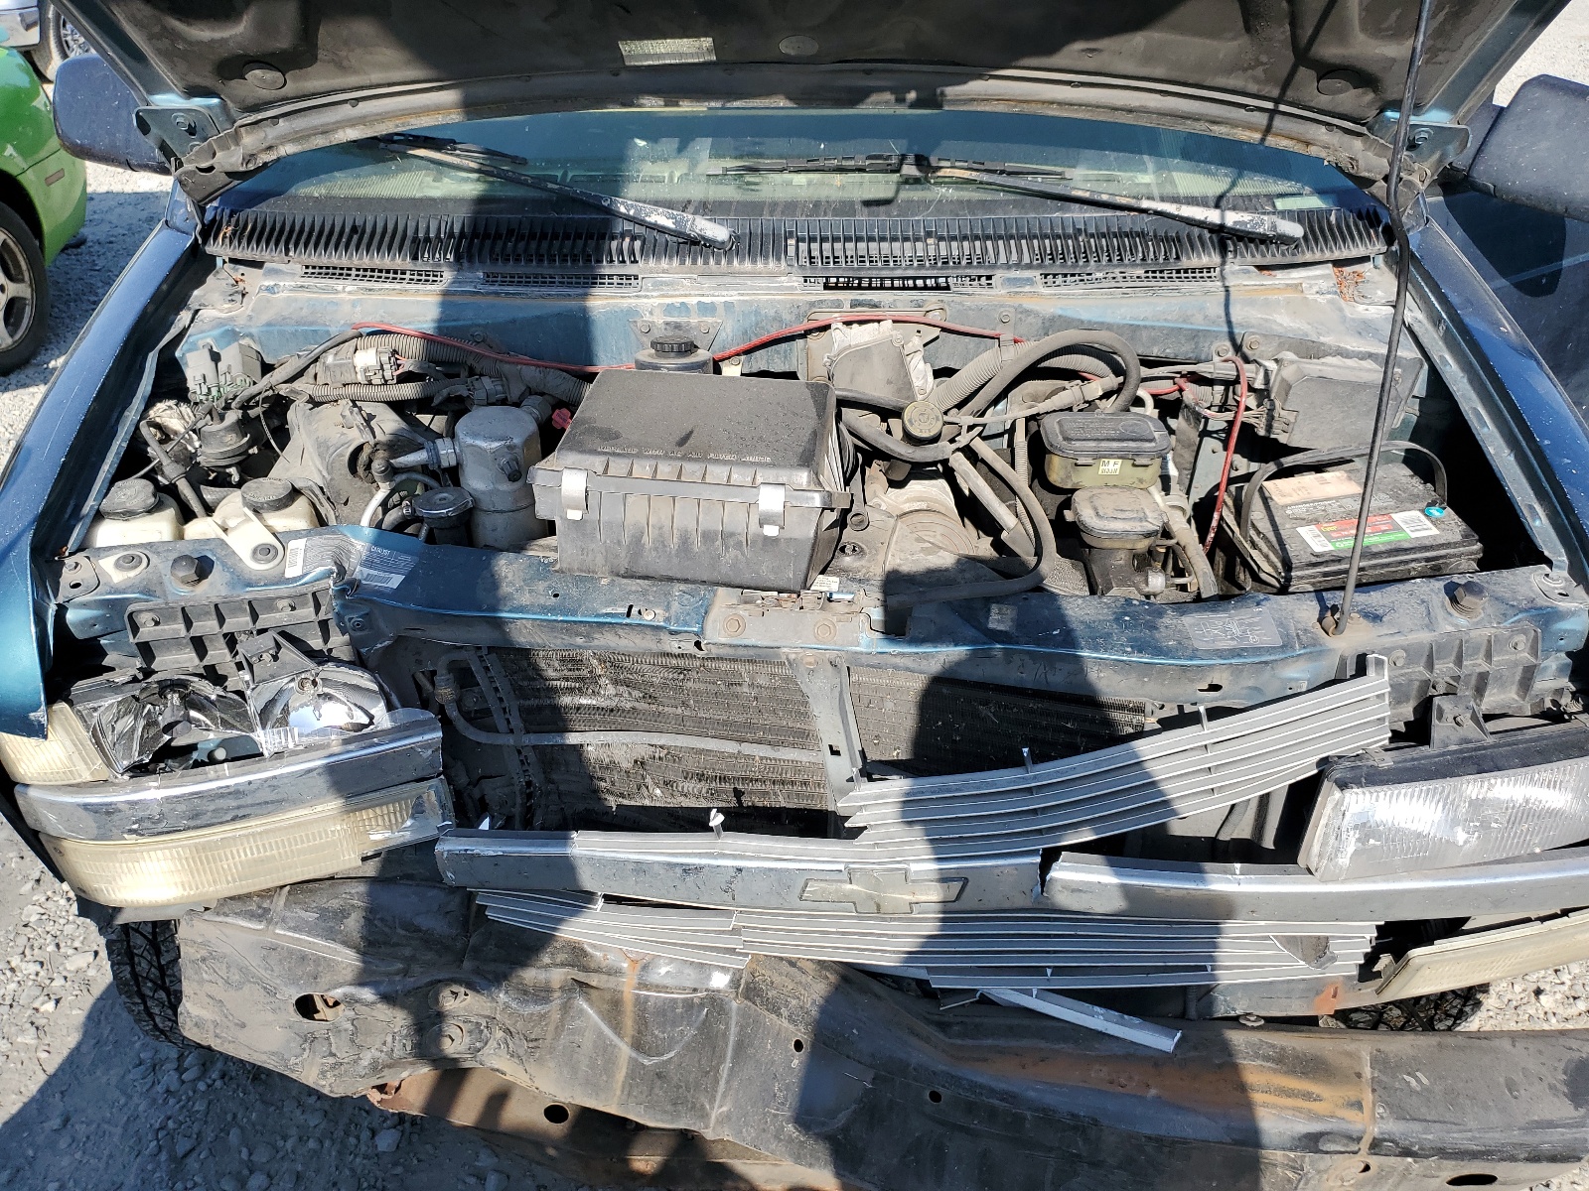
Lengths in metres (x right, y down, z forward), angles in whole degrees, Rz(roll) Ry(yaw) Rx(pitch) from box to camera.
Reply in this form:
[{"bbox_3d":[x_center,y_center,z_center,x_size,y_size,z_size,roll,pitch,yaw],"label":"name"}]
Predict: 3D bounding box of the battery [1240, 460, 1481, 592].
[{"bbox_3d":[0.649,-0.022,1.453,0.235,0.186,0.180,-4,35,-6],"label":"battery"}]

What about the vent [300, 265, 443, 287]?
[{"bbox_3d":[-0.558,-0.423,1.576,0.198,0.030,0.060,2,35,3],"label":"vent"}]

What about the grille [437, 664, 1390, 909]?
[{"bbox_3d":[0.109,0.193,1.133,0.922,0.203,0.134,-1,35,-2],"label":"grille"}]

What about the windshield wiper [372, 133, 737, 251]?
[{"bbox_3d":[-0.398,-0.583,1.621,0.749,0.060,0.061,19,76,17],"label":"windshield wiper"}]

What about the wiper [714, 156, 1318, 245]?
[{"bbox_3d":[0.274,-0.554,1.613,0.778,0.072,0.097,9,75,10],"label":"wiper"}]

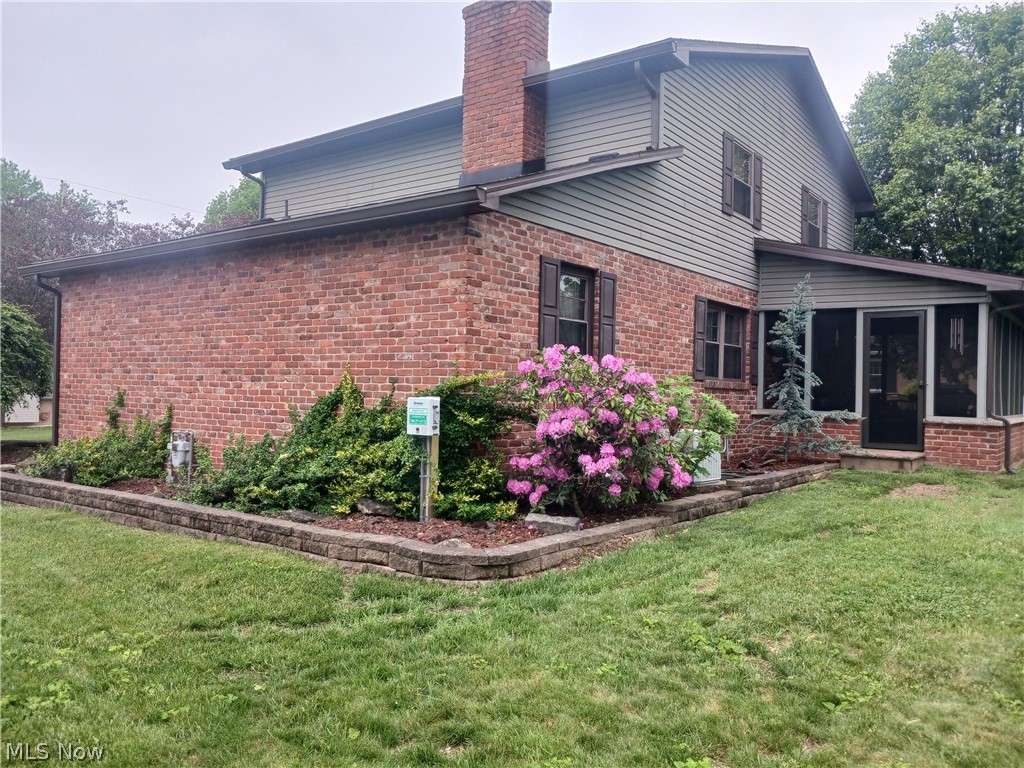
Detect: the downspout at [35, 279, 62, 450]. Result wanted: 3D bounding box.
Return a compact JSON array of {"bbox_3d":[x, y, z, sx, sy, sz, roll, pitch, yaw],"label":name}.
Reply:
[{"bbox_3d":[-7.098,-0.288,12.167,0.085,2.670,0.360,1,0,37],"label":"downspout"}]

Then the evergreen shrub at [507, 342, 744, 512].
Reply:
[{"bbox_3d":[1.007,0.426,7.473,1.500,1.550,2.250,1,0,37],"label":"evergreen shrub"}]

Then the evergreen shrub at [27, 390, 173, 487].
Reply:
[{"bbox_3d":[-5.267,0.619,10.206,2.500,1.000,1.250,1,0,37],"label":"evergreen shrub"}]

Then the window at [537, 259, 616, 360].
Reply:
[{"bbox_3d":[0.729,-0.707,8.845,0.120,1.195,1.560,1,0,37],"label":"window"}]

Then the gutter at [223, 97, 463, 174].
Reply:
[{"bbox_3d":[-3.034,-4.161,13.460,6.070,0.130,0.130,1,0,37],"label":"gutter"}]

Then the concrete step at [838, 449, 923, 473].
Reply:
[{"bbox_3d":[5.384,1.104,11.541,0.950,0.220,0.980,1,0,37],"label":"concrete step"}]

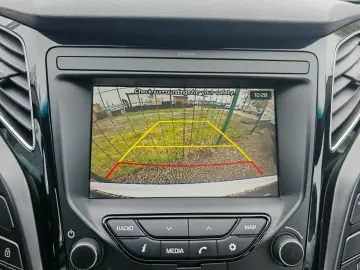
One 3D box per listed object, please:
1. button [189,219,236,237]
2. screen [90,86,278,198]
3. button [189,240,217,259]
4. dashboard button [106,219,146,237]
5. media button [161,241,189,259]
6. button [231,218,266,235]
[{"bbox_3d":[0.025,0.071,0.209,0.037,0.013,0.006,0,-10,-3],"label":"button"},{"bbox_3d":[0.005,0.006,0.227,0.155,0.092,0.010,0,-6,-3],"label":"screen"},{"bbox_3d":[0.017,0.086,0.205,0.021,0.013,0.006,0,-10,-3],"label":"button"},{"bbox_3d":[-0.041,0.071,0.208,0.029,0.012,0.006,0,-10,-3],"label":"dashboard button"},{"bbox_3d":[-0.004,0.086,0.205,0.021,0.013,0.006,0,-10,-3],"label":"media button"},{"bbox_3d":[0.053,0.071,0.209,0.028,0.012,0.006,0,-10,-3],"label":"button"}]

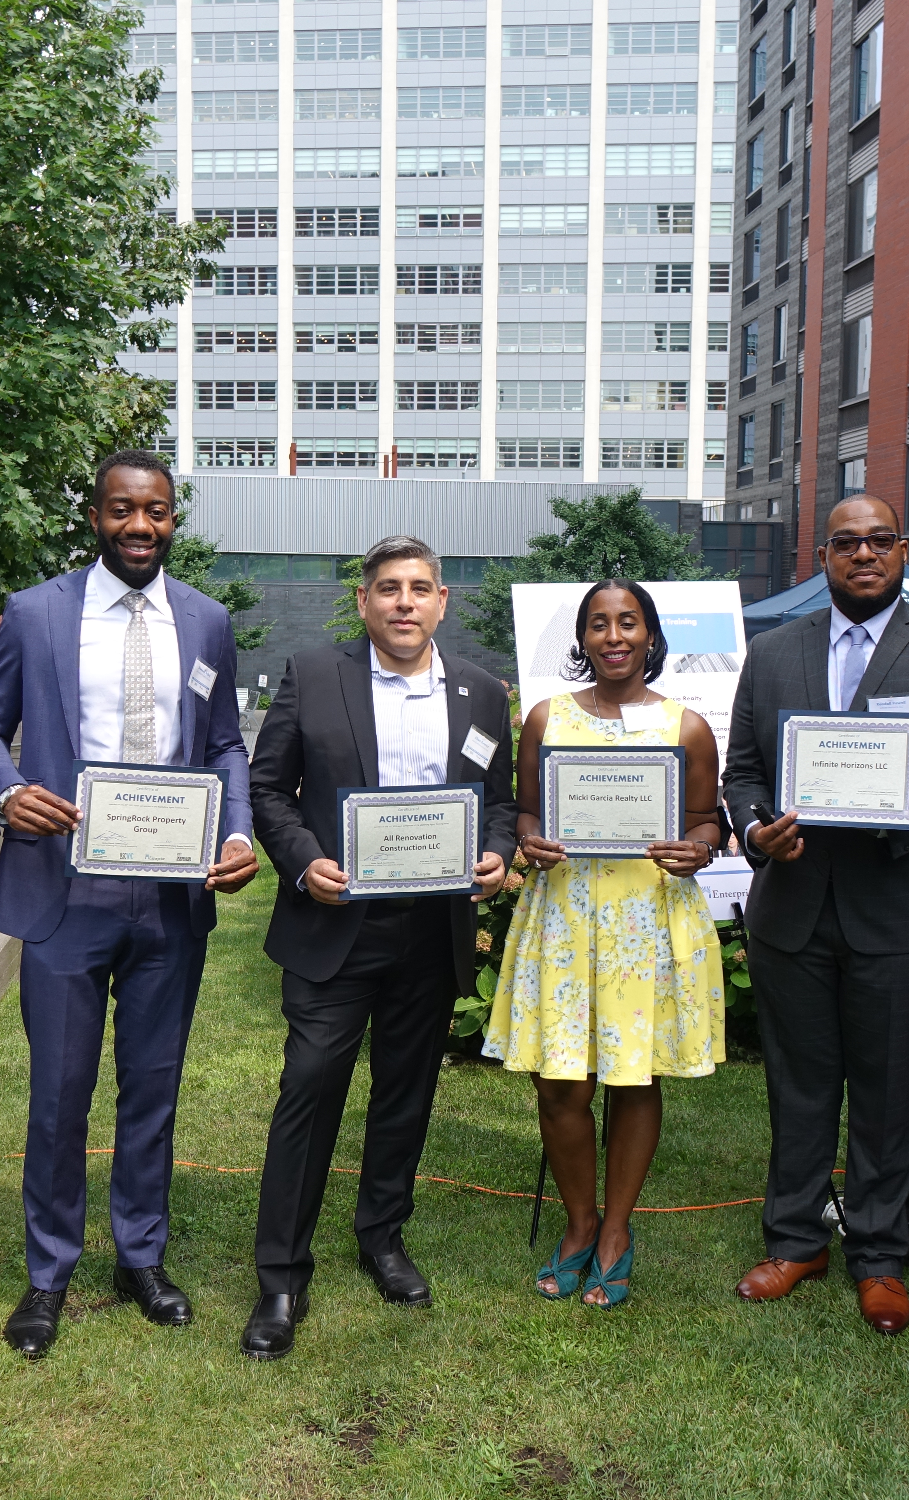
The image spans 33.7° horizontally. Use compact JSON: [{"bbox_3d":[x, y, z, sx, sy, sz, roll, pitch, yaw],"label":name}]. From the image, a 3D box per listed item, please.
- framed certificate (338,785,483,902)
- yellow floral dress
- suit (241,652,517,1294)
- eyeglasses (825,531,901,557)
[{"bbox_3d":[-0.088,0.191,3.112,0.304,0.240,0.010,-2,12,-10],"label":"framed certificate"},{"bbox_3d":[0.325,0.300,3.260,0.510,0.850,0.380,2,5,10],"label":"yellow floral dress"},{"bbox_3d":[-0.160,0.472,3.340,0.580,1.430,0.400,0,5,-8],"label":"suit"},{"bbox_3d":[0.850,-0.430,3.140,0.148,0.045,0.145,-4,5,13],"label":"eyeglasses"}]

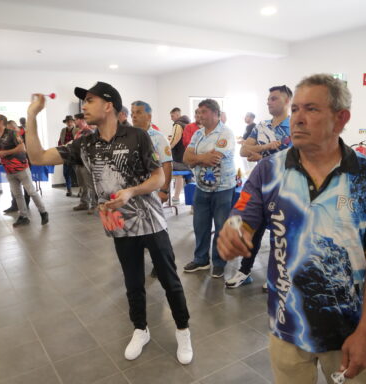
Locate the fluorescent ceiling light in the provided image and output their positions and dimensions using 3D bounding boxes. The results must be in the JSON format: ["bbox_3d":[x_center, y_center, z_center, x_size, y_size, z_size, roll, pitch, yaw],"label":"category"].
[{"bbox_3d":[1.183,-2.498,4.913,0.220,0.050,0.220,-1,10,0],"label":"fluorescent ceiling light"}]

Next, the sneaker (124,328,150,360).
[{"bbox_3d":[-0.288,0.988,2.350,0.105,0.110,0.285,4,11,25],"label":"sneaker"}]

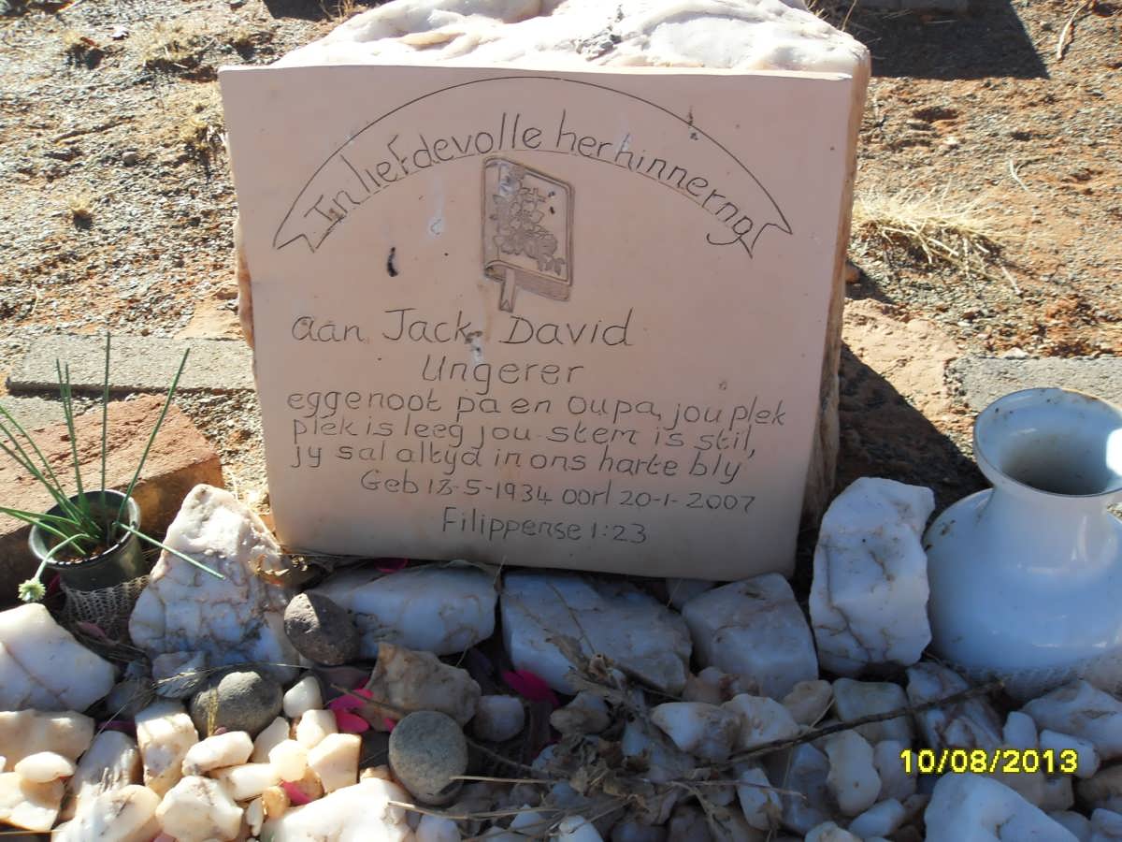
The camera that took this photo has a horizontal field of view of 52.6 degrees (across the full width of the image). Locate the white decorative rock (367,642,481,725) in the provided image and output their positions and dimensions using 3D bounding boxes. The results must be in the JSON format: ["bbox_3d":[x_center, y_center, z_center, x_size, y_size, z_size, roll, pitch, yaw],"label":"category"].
[{"bbox_3d":[-0.121,0.233,1.001,0.099,0.055,0.059,-1,33,0],"label":"white decorative rock"}]

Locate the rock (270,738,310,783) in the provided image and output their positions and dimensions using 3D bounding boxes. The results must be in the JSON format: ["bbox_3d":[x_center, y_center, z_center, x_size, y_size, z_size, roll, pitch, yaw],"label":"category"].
[{"bbox_3d":[-0.216,0.271,0.904,0.031,0.028,0.031,0,38,0],"label":"rock"}]

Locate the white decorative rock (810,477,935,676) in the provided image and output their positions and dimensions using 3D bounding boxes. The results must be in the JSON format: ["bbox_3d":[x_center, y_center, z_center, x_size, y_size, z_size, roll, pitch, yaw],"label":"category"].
[{"bbox_3d":[0.286,0.143,1.040,0.105,0.180,0.092,-1,34,0],"label":"white decorative rock"}]

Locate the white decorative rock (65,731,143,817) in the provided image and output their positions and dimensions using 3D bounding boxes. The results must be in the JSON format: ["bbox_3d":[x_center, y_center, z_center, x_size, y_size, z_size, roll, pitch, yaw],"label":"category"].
[{"bbox_3d":[-0.393,0.305,0.972,0.058,0.055,0.070,-1,34,0],"label":"white decorative rock"}]

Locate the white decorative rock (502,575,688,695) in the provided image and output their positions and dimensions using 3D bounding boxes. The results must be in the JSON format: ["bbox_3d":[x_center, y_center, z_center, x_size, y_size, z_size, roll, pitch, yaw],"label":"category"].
[{"bbox_3d":[0.033,0.197,1.062,0.173,0.080,0.091,8,34,13],"label":"white decorative rock"}]

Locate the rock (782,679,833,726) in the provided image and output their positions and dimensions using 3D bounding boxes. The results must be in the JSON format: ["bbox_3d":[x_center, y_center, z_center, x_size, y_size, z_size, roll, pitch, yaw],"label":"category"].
[{"bbox_3d":[0.211,0.242,0.974,0.043,0.034,0.038,-9,39,-12],"label":"rock"}]

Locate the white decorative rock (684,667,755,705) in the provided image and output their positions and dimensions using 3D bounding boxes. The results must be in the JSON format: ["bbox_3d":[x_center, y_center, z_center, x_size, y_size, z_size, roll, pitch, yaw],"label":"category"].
[{"bbox_3d":[0.138,0.233,0.985,0.060,0.037,0.041,0,38,0],"label":"white decorative rock"}]

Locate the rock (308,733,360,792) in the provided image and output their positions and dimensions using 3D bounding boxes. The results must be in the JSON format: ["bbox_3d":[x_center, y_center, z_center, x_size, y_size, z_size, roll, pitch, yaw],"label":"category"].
[{"bbox_3d":[-0.184,0.276,0.917,0.042,0.042,0.040,-1,33,0],"label":"rock"}]

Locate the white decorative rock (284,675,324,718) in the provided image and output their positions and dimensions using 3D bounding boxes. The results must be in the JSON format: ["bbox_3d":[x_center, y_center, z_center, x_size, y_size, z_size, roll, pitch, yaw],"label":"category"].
[{"bbox_3d":[-0.225,0.240,0.991,0.035,0.035,0.035,-1,33,0],"label":"white decorative rock"}]

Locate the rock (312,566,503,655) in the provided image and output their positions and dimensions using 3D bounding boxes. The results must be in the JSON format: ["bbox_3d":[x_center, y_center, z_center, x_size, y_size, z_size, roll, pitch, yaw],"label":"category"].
[{"bbox_3d":[-0.155,0.186,1.113,0.182,0.072,0.087,-1,34,0],"label":"rock"}]

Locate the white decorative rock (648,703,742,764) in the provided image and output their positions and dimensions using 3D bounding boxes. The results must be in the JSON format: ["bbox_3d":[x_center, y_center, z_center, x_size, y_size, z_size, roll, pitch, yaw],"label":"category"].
[{"bbox_3d":[0.117,0.273,0.992,0.078,0.043,0.047,-1,34,0],"label":"white decorative rock"}]

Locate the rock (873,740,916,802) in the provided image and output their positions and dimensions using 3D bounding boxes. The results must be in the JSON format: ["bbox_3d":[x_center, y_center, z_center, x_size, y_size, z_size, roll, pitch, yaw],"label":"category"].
[{"bbox_3d":[0.268,0.284,0.924,0.043,0.044,0.040,-1,33,0],"label":"rock"}]

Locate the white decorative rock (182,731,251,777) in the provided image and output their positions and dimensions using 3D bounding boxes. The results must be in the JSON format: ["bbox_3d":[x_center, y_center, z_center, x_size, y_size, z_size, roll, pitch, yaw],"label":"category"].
[{"bbox_3d":[-0.276,0.266,0.910,0.057,0.025,0.029,-16,41,-19],"label":"white decorative rock"}]

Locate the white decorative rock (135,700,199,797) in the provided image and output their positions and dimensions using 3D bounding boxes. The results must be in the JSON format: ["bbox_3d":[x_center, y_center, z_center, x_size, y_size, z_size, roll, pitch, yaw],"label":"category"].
[{"bbox_3d":[-0.323,0.270,0.929,0.051,0.070,0.062,-1,33,0],"label":"white decorative rock"}]

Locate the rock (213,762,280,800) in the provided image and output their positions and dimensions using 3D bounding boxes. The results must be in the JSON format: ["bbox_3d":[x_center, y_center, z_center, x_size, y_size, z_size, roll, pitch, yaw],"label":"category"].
[{"bbox_3d":[-0.266,0.304,0.963,0.056,0.030,0.032,-1,34,0],"label":"rock"}]

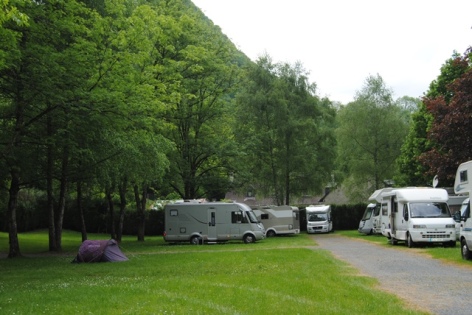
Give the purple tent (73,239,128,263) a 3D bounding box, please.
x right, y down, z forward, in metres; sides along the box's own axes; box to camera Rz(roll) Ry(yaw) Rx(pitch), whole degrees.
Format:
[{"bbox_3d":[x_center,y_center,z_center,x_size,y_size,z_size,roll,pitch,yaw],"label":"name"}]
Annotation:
[{"bbox_3d":[-5.486,3.750,24.451,2.100,0.960,1.350,-3,-7,20],"label":"purple tent"}]

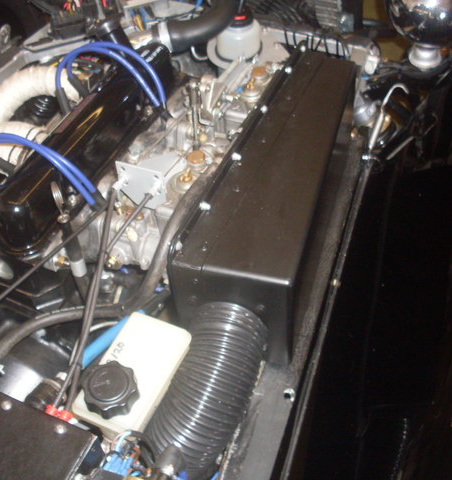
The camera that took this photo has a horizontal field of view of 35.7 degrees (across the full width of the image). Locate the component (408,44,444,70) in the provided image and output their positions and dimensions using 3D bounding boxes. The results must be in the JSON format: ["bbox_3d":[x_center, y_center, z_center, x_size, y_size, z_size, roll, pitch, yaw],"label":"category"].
[{"bbox_3d":[0.323,-0.293,1.130,0.053,0.040,0.053,13,45,17],"label":"component"}]

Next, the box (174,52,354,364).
[{"bbox_3d":[0.081,-0.065,0.820,0.120,0.117,0.417,13,45,17],"label":"box"}]

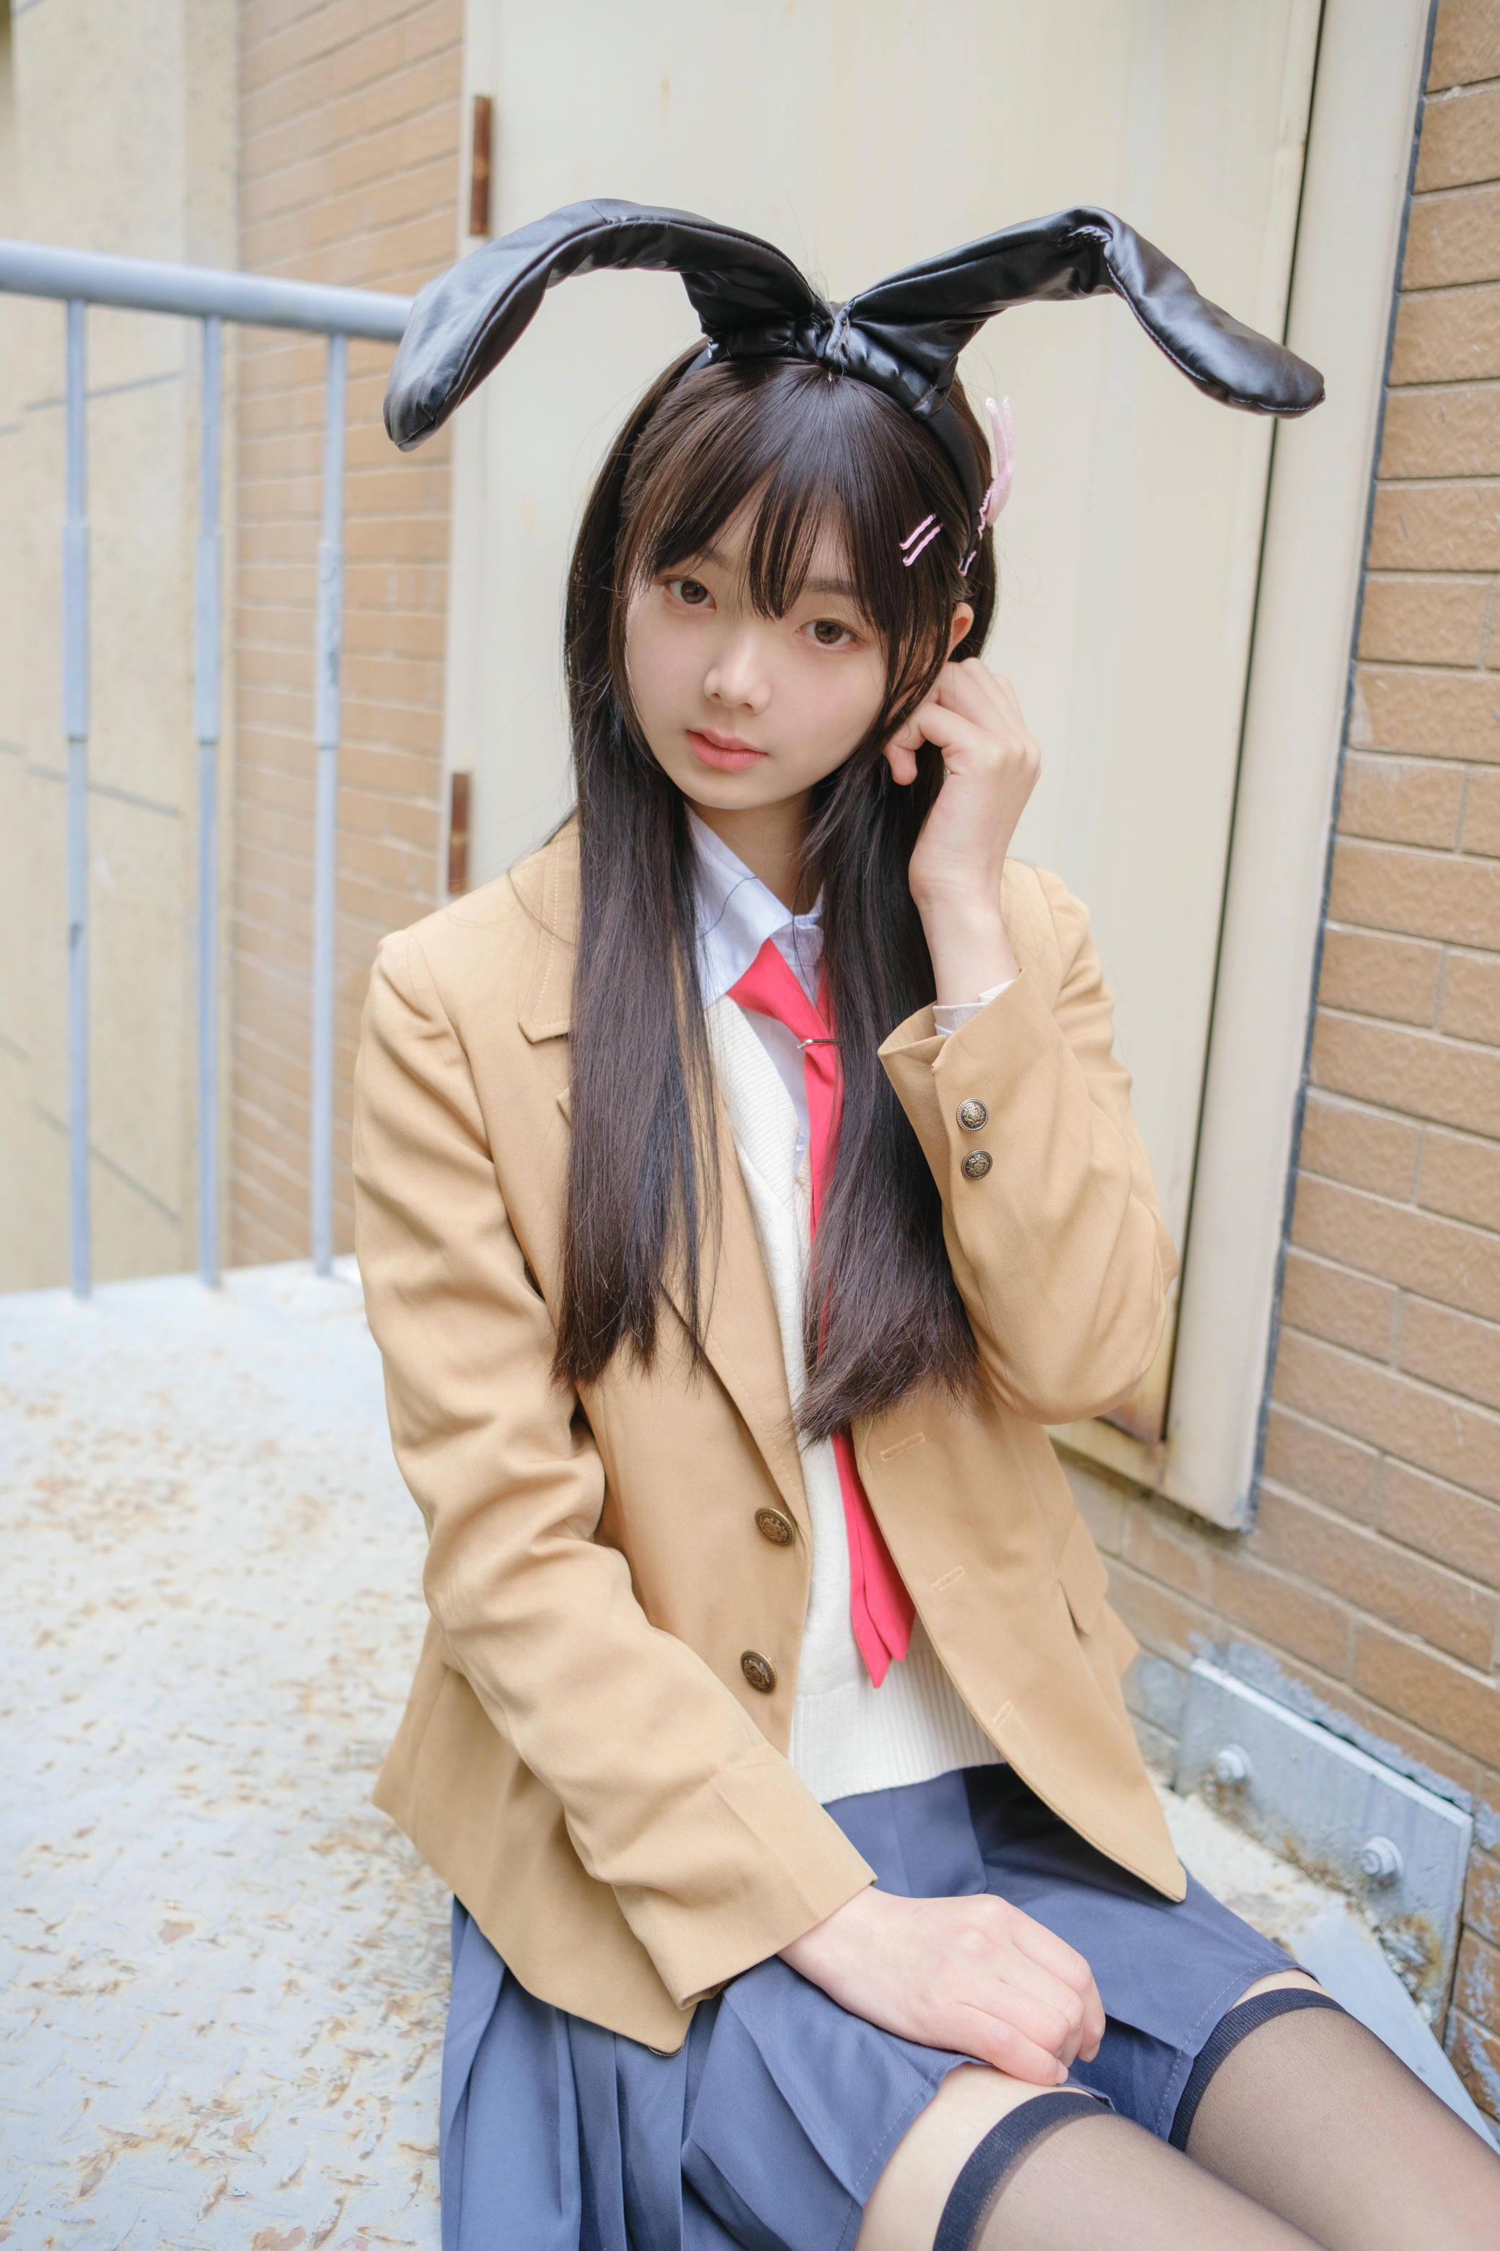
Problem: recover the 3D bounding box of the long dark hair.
[{"bbox_3d":[0.011,-0.102,0.997,0.205,0.475,0.225,7,13,15],"label":"long dark hair"}]

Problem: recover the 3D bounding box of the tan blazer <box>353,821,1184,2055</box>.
[{"bbox_3d":[-0.005,0.128,1.061,0.420,0.530,0.340,-3,15,-26],"label":"tan blazer"}]

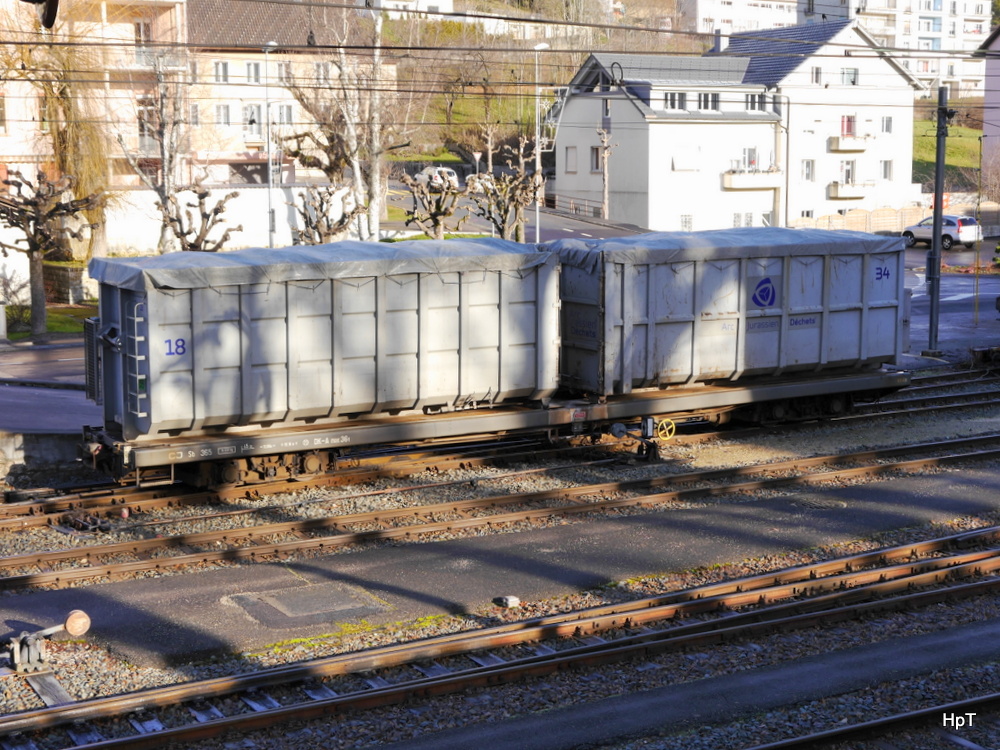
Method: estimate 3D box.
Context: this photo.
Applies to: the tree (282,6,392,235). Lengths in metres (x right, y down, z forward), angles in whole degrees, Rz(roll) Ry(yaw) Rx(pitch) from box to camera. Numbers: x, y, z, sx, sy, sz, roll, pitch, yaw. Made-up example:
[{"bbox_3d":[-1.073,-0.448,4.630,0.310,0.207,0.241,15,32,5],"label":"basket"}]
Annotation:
[{"bbox_3d":[-5.833,-9.115,59.630,3.900,8.886,3.900,0,8,0],"label":"tree"}]

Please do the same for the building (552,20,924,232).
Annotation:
[{"bbox_3d":[15.083,-16.502,106.047,21.688,12.921,13.595,-5,9,-29],"label":"building"}]

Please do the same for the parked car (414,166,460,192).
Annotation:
[{"bbox_3d":[-3.920,-12.485,102.885,1.760,1.620,4.200,-3,9,-19],"label":"parked car"}]

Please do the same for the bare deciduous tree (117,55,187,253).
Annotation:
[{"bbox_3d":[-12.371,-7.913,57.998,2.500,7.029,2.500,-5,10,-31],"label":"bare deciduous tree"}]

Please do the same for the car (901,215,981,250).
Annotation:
[{"bbox_3d":[22.479,-7.317,82.515,1.820,1.680,4.550,-5,9,-30],"label":"car"}]

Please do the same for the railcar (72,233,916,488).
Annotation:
[{"bbox_3d":[0.754,-0.556,28.377,16.200,3.650,2.450,-5,9,-32],"label":"railcar"}]

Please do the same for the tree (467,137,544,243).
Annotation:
[{"bbox_3d":[0.263,-6.538,62.872,2.850,5.251,2.850,0,8,0],"label":"tree"}]

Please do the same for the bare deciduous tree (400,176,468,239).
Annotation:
[{"bbox_3d":[-2.383,-5.452,60.274,2.600,3.860,2.600,0,8,0],"label":"bare deciduous tree"}]

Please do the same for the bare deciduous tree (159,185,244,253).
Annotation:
[{"bbox_3d":[-9.248,-3.933,50.280,2.550,3.951,2.550,-5,10,-31],"label":"bare deciduous tree"}]

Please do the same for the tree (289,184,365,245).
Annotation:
[{"bbox_3d":[-5.890,-4.591,55.270,2.550,3.809,2.550,-5,10,-31],"label":"tree"}]

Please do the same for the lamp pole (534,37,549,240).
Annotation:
[{"bbox_3d":[1.611,-8.346,62.630,0.650,8.885,0.250,4,9,25],"label":"lamp pole"}]

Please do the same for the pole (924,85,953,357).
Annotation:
[{"bbox_3d":[10.800,-3.848,39.888,0.550,6.507,0.500,-5,10,-31],"label":"pole"}]

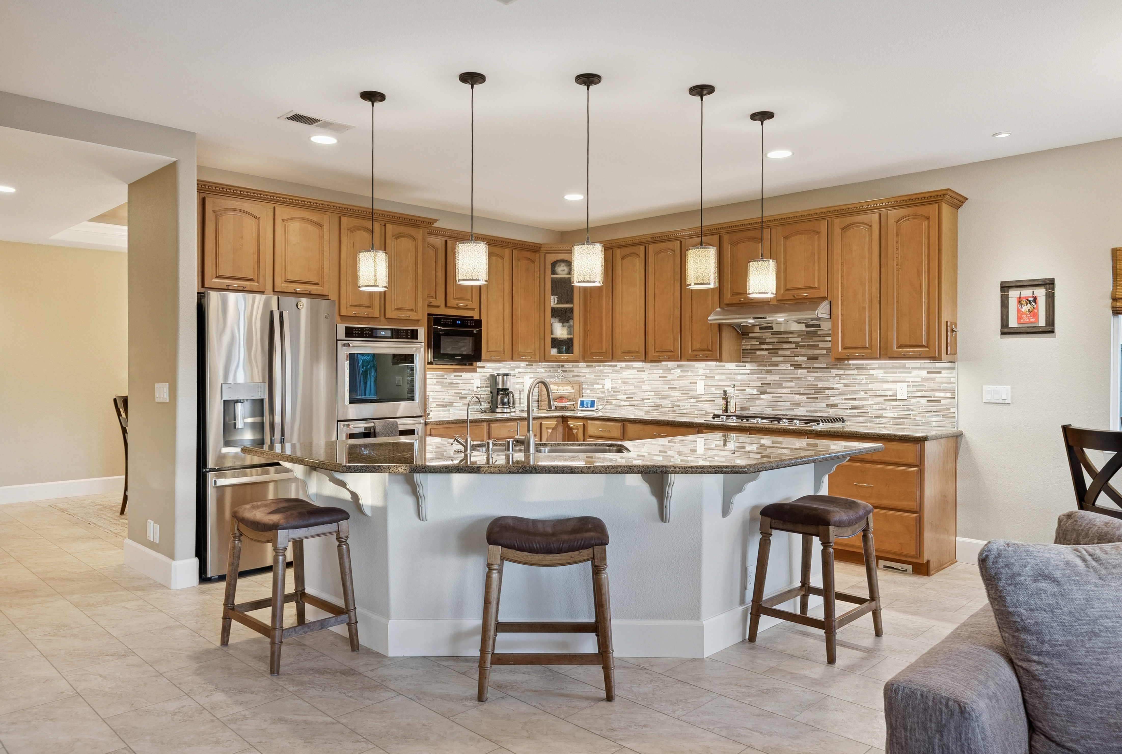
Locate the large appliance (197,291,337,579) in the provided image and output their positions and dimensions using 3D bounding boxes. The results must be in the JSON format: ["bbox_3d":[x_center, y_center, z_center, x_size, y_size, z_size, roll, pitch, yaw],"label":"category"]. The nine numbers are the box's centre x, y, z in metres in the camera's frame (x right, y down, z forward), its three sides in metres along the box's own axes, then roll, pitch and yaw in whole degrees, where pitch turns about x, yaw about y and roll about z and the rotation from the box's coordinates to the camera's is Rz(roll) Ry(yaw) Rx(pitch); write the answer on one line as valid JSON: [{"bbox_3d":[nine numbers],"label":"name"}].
[{"bbox_3d":[-2.114,0.375,5.166,0.750,1.790,0.900,1,1,44],"label":"large appliance"}]

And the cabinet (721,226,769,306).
[{"bbox_3d":[1.570,-0.862,6.023,0.430,0.580,0.360,1,1,44],"label":"cabinet"}]

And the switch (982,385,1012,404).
[{"bbox_3d":[2.911,0.120,5.006,0.167,0.121,0.012,0,1,44],"label":"switch"}]

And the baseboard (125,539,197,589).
[{"bbox_3d":[-2.623,1.202,4.910,0.860,0.168,0.165,1,1,44],"label":"baseboard"}]

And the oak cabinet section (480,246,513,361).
[{"bbox_3d":[-0.696,-0.652,6.862,0.318,1.039,0.385,1,1,44],"label":"oak cabinet section"}]

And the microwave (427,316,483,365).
[{"bbox_3d":[-1.018,-0.295,6.425,0.490,0.400,0.520,1,1,44],"label":"microwave"}]

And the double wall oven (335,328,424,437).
[{"bbox_3d":[-1.520,0.274,5.712,0.620,1.300,0.745,1,1,44],"label":"double wall oven"}]

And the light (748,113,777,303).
[{"bbox_3d":[1.130,-0.963,4.214,0.160,1.010,0.160,0,1,44],"label":"light"}]

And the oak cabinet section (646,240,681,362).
[{"bbox_3d":[1.006,-0.649,6.633,0.383,1.039,0.336,1,1,44],"label":"oak cabinet section"}]

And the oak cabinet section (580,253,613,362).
[{"bbox_3d":[0.453,-0.656,7.165,0.373,1.039,0.336,1,1,44],"label":"oak cabinet section"}]

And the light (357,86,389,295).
[{"bbox_3d":[-0.964,-0.946,3.850,0.160,0.990,0.160,0,1,0],"label":"light"}]

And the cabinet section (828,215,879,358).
[{"bbox_3d":[2.211,-0.635,5.474,0.372,1.039,0.336,1,1,44],"label":"cabinet section"}]

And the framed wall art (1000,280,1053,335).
[{"bbox_3d":[3.025,-0.452,4.864,0.308,0.355,0.035,1,1,44],"label":"framed wall art"}]

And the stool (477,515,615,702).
[{"bbox_3d":[-0.061,0.965,3.251,0.550,0.690,0.440,0,1,0],"label":"stool"}]

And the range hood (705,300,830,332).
[{"bbox_3d":[1.683,-0.453,5.828,0.915,0.210,0.510,0,1,44],"label":"range hood"}]

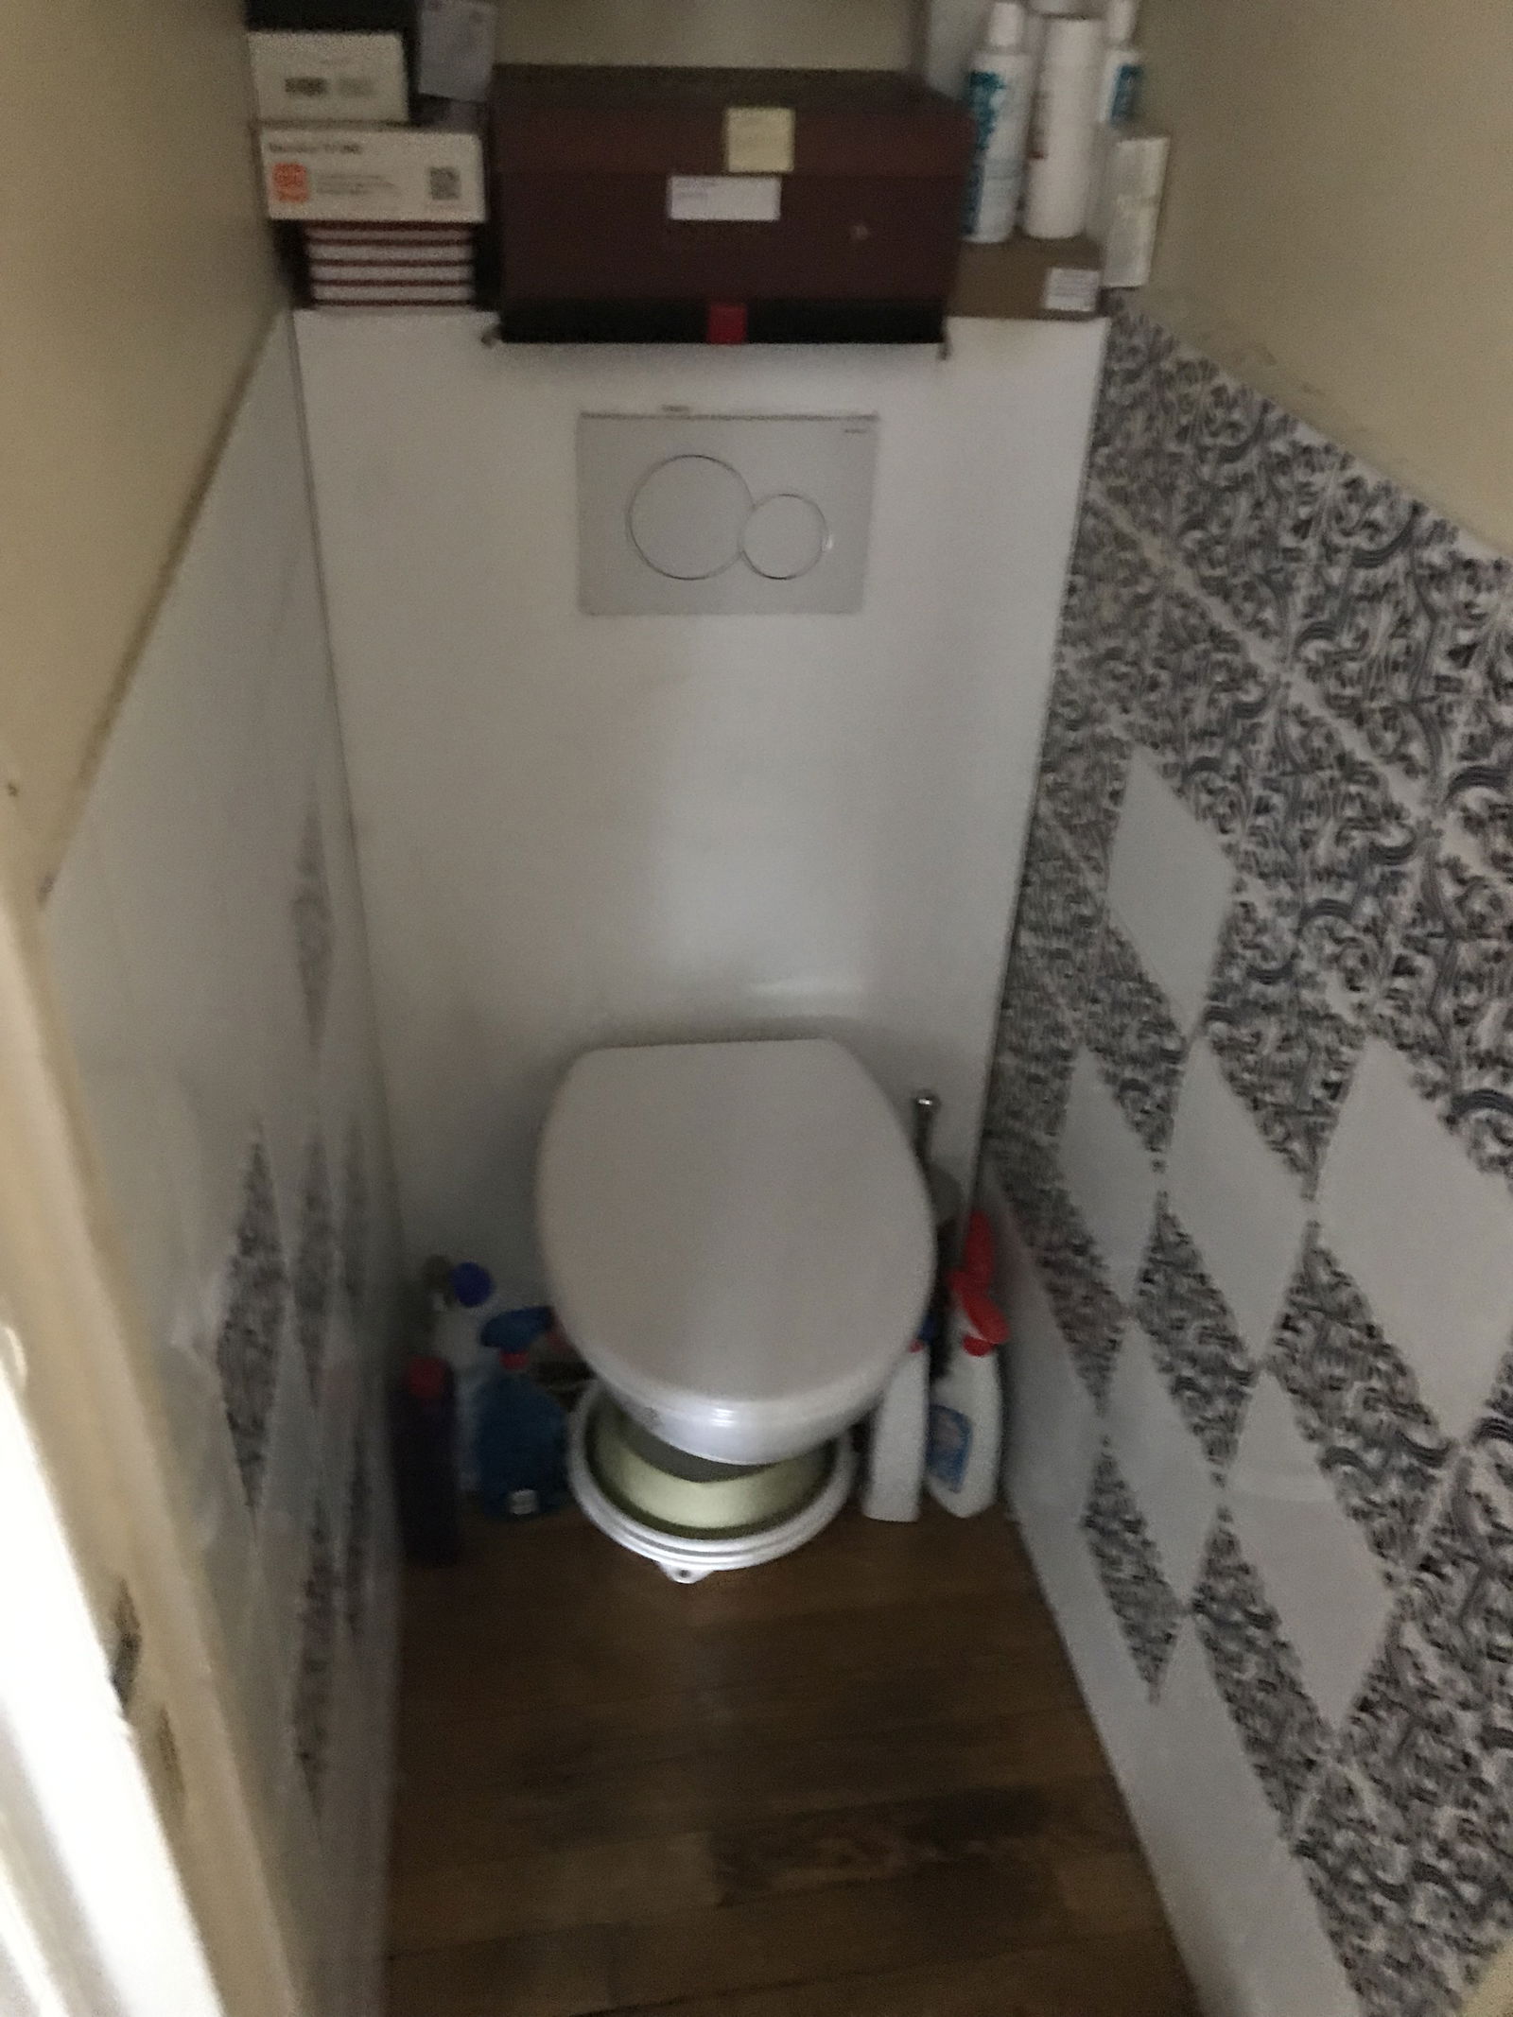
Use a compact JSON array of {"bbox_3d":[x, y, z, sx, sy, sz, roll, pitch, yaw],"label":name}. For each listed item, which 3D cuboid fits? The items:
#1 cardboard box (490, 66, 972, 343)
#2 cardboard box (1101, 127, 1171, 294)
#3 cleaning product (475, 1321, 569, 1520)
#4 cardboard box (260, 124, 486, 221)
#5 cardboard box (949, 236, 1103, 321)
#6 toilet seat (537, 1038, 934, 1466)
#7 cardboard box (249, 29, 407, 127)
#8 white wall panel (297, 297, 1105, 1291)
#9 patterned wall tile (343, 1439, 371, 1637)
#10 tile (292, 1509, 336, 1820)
[{"bbox_3d":[-0.033,-0.627,1.263,0.337,0.157,0.240,-3,36,-9],"label":"cardboard box"},{"bbox_3d":[0.320,-0.696,1.419,0.046,0.117,0.042,-3,35,-8],"label":"cardboard box"},{"bbox_3d":[-0.247,0.418,1.709,0.100,0.270,0.065,-8,35,-15],"label":"cleaning product"},{"bbox_3d":[-0.288,-0.649,1.254,0.157,0.060,0.160,-3,34,-9],"label":"cardboard box"},{"bbox_3d":[0.198,-0.630,1.378,0.138,0.057,0.160,-3,34,-9],"label":"cardboard box"},{"bbox_3d":[-0.021,0.197,1.483,0.350,0.070,0.465,-3,35,-8],"label":"toilet seat"},{"bbox_3d":[-0.318,-0.710,1.233,0.108,0.056,0.130,-3,35,-8],"label":"cardboard box"},{"bbox_3d":[-0.054,-0.075,1.614,0.642,1.150,0.030,-3,34,-9],"label":"white wall panel"},{"bbox_3d":[-0.316,0.411,1.287,0.010,0.142,0.195,-3,34,-9],"label":"patterned wall tile"},{"bbox_3d":[-0.302,0.436,1.110,0.010,0.141,0.188,-3,35,-8],"label":"tile"}]

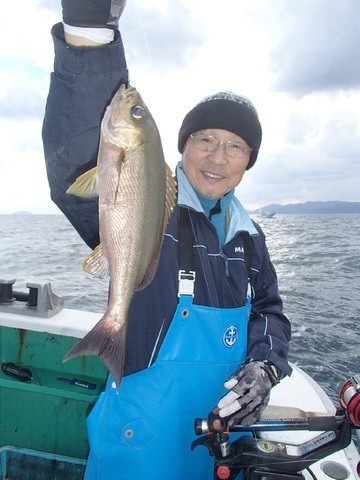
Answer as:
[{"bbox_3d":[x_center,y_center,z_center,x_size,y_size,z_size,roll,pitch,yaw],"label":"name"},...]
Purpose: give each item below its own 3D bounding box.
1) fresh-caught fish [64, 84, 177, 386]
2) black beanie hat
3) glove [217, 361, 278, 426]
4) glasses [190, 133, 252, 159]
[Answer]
[{"bbox_3d":[-0.093,-0.005,0.600,0.172,0.467,0.070,4,3,-3],"label":"fresh-caught fish"},{"bbox_3d":[0.101,-0.267,0.945,0.195,0.165,0.220,13,13,4],"label":"black beanie hat"},{"bbox_3d":[0.134,0.306,0.770,0.142,0.100,0.075,-43,-18,-26],"label":"glove"},{"bbox_3d":[0.099,-0.218,0.913,0.140,0.042,0.135,13,13,4],"label":"glasses"}]

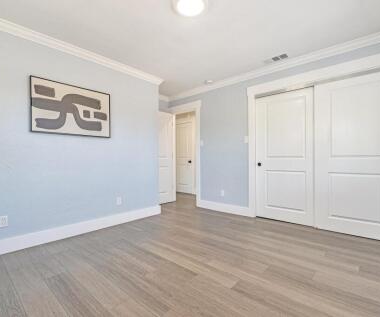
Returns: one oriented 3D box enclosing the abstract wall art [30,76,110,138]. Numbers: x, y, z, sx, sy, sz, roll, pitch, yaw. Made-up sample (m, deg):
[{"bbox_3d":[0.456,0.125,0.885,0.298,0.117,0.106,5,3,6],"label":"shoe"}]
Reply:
[{"bbox_3d":[-1.512,-0.626,2.626,0.030,0.638,0.945,0,0,42],"label":"abstract wall art"}]

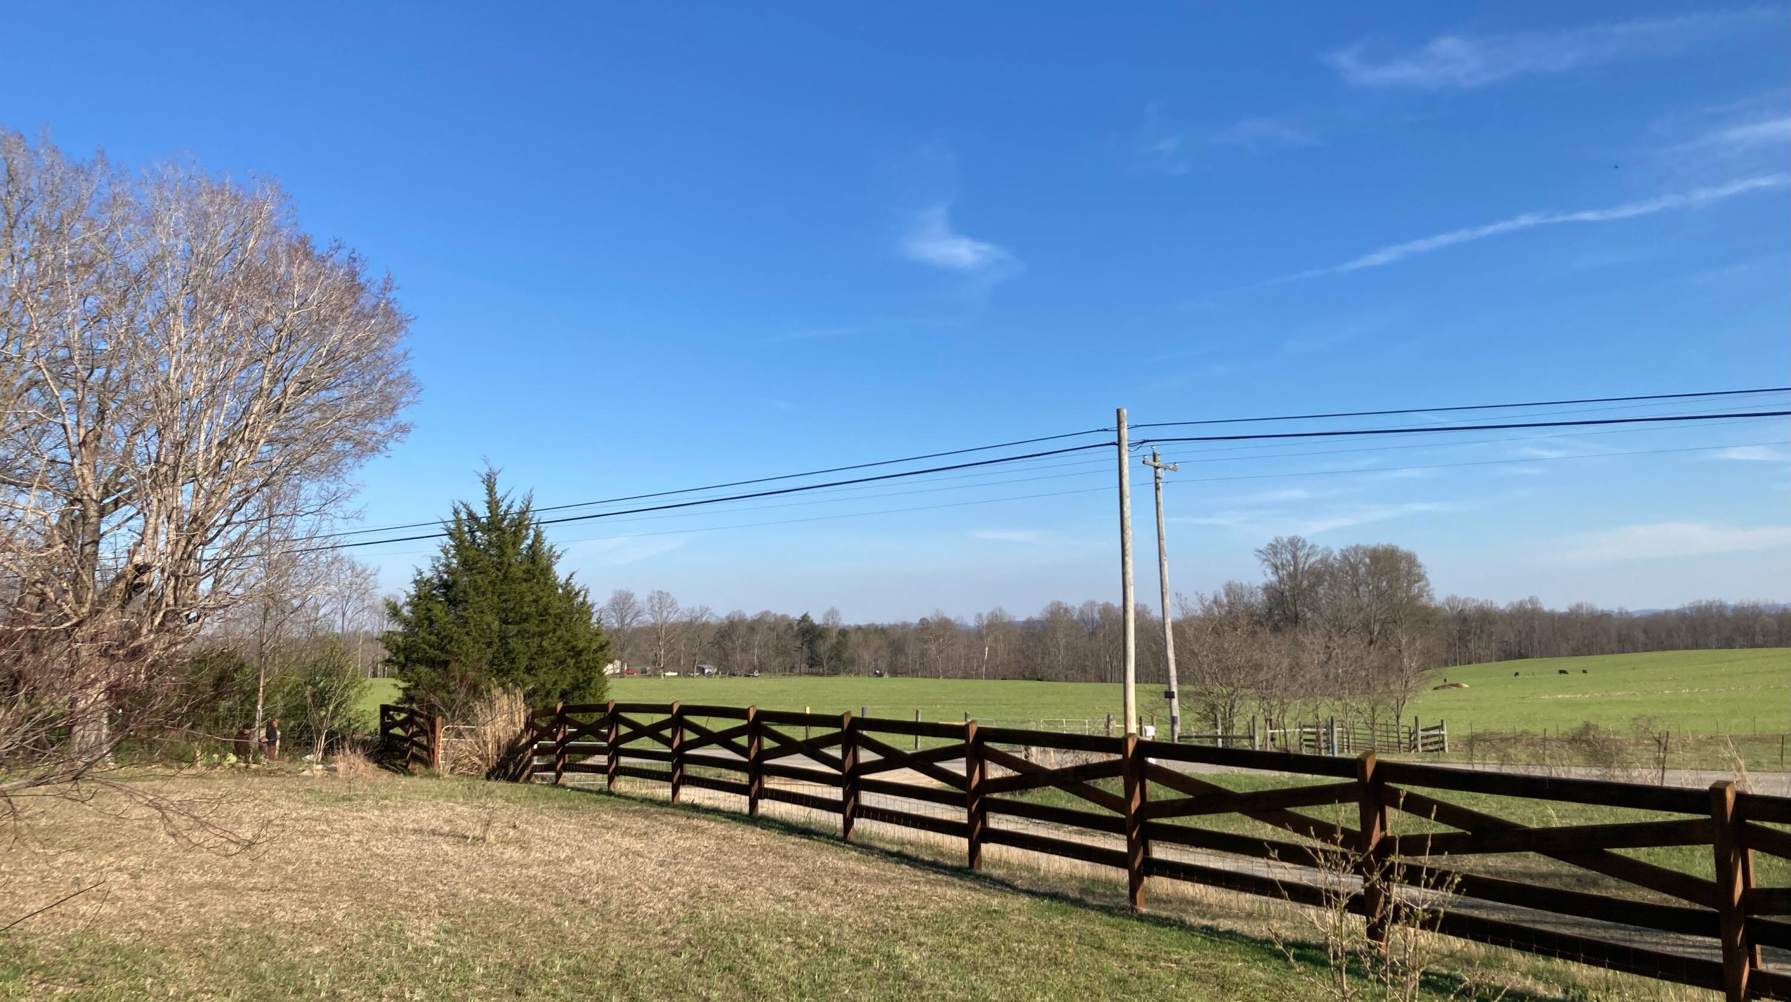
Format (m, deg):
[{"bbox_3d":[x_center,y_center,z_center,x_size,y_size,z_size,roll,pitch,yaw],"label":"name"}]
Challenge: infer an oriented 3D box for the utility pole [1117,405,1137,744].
[{"bbox_3d":[4.960,1.940,31.000,0.240,7.950,0.240,-1,-5,0],"label":"utility pole"}]

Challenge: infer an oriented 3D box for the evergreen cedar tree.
[{"bbox_3d":[-9.630,2.970,35.000,5.400,7.400,5.300,-1,-5,0],"label":"evergreen cedar tree"}]

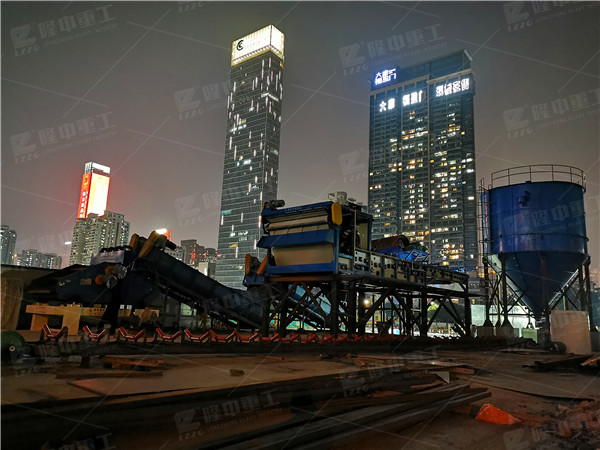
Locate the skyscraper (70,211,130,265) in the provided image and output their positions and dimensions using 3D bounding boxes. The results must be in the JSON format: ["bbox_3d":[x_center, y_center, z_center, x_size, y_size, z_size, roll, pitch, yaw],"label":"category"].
[{"bbox_3d":[-226.480,39.260,530.170,42.000,102.000,34.000,-6,-13,37],"label":"skyscraper"}]

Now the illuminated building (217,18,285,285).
[{"bbox_3d":[-38.870,-44.440,366.520,43.340,222.000,17.160,-6,-13,37],"label":"illuminated building"}]

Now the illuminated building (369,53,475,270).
[{"bbox_3d":[93.930,-27.250,358.150,80.510,196.000,21.340,-6,-13,38],"label":"illuminated building"}]

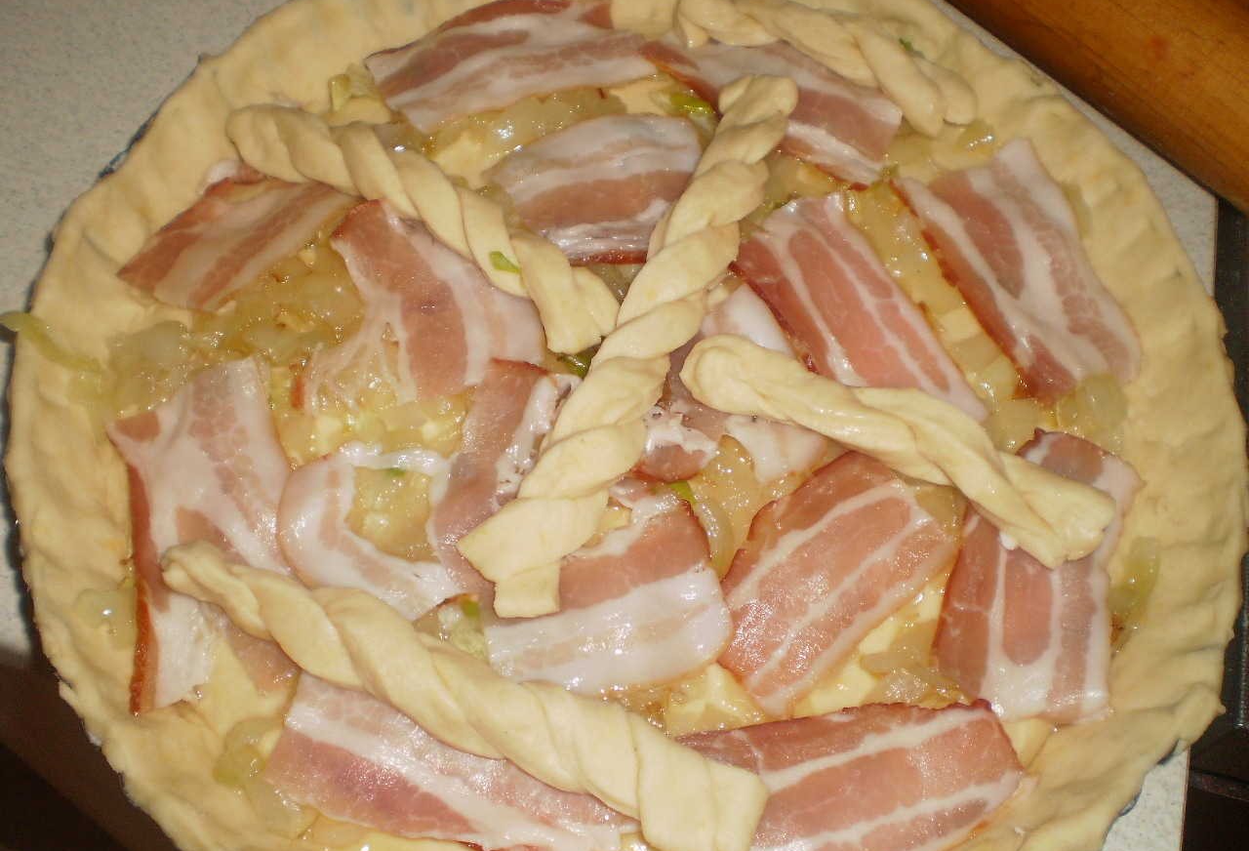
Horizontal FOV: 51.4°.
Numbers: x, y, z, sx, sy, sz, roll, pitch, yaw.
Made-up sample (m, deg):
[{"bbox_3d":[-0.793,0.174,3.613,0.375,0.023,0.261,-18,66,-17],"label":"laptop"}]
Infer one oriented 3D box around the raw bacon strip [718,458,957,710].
[{"bbox_3d":[0.046,0.034,0.307,0.067,0.007,0.035,-41,71,-19],"label":"raw bacon strip"}]

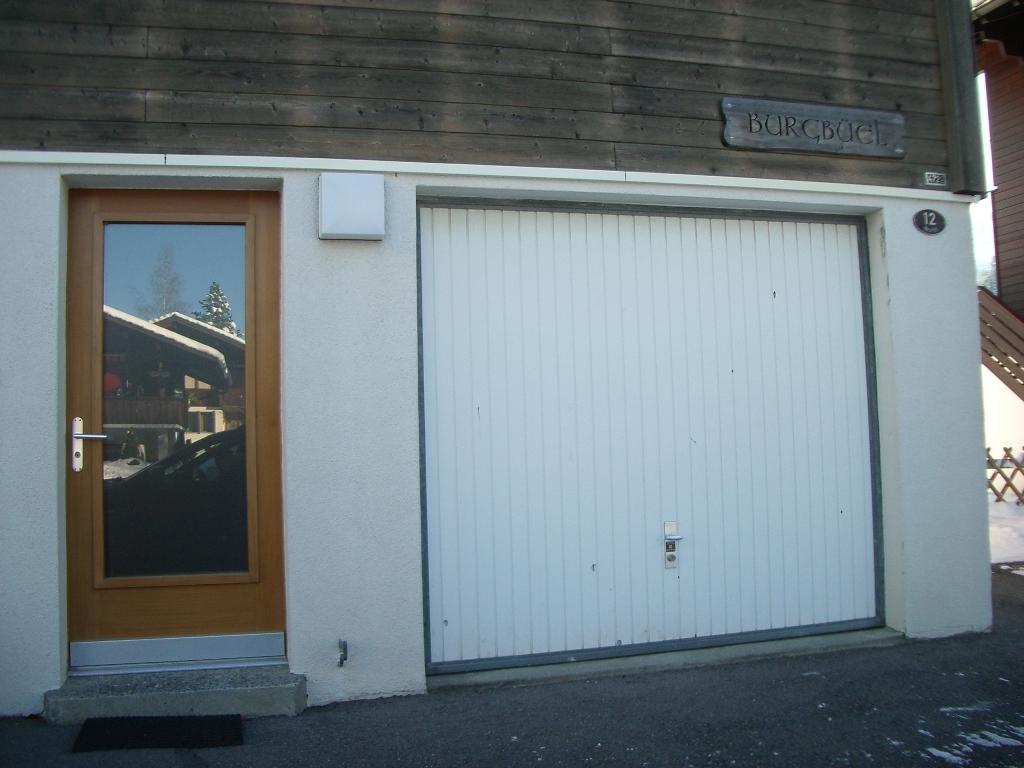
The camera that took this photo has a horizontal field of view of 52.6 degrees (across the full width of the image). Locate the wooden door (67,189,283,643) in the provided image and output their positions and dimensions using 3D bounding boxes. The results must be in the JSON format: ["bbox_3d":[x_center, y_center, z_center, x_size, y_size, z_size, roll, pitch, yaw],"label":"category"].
[{"bbox_3d":[-1.447,0.147,4.448,0.898,1.945,0.071,-1,-4,-16],"label":"wooden door"}]

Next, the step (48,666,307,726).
[{"bbox_3d":[-1.325,1.244,4.141,0.998,0.125,0.436,-1,-4,-16],"label":"step"}]

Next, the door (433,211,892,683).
[{"bbox_3d":[0.731,0.208,4.968,2.327,2.056,0.061,-1,-4,-16],"label":"door"}]

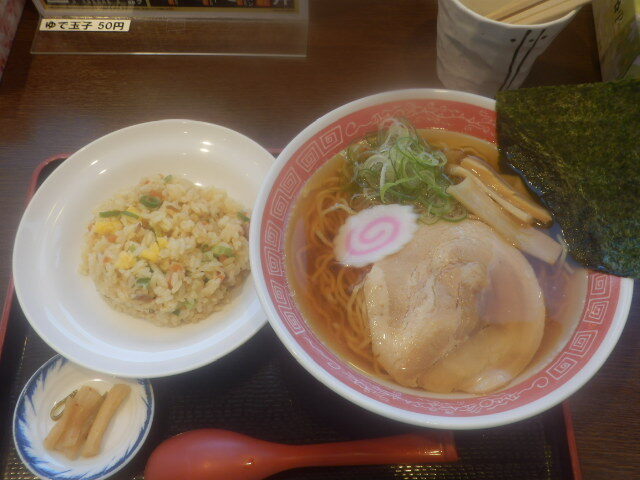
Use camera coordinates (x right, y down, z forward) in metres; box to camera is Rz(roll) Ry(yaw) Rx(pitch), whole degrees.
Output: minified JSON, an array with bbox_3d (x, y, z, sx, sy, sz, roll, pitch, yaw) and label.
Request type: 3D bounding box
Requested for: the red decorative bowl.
[{"bbox_3d":[0.069,0.017,0.426,0.214,0.081,0.214,-1,63,2],"label":"red decorative bowl"}]

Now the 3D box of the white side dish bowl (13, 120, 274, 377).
[{"bbox_3d":[-0.103,0.007,0.462,0.187,0.041,0.187,-1,63,2],"label":"white side dish bowl"}]

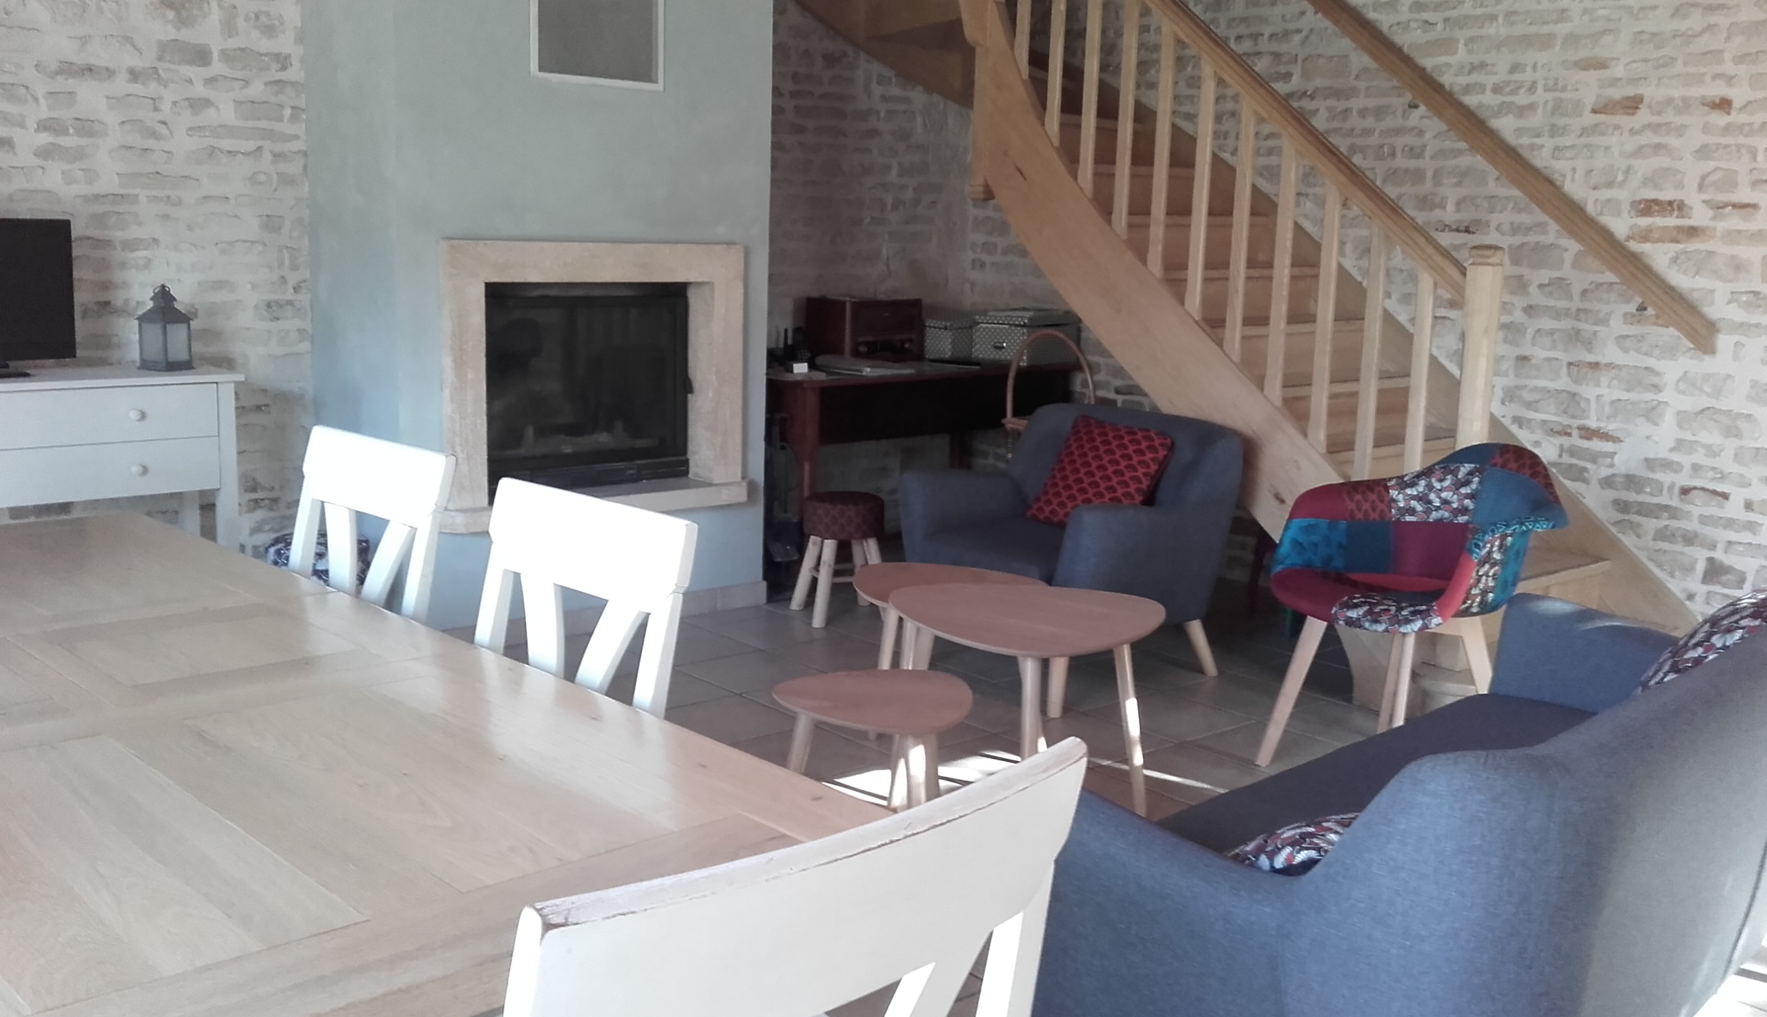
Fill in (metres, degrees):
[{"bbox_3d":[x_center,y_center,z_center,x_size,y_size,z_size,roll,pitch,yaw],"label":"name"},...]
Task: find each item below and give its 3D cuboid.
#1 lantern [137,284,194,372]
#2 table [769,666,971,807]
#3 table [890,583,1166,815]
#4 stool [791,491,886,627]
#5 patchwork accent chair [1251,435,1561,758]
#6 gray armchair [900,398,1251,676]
[{"bbox_3d":[-1.972,-0.501,4.040,0.115,0.235,0.115,5,10,19],"label":"lantern"},{"bbox_3d":[-0.021,0.550,2.893,0.400,0.385,0.400,7,11,29],"label":"table"},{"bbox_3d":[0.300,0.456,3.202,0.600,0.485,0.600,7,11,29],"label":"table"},{"bbox_3d":[-0.137,0.167,5.054,0.300,0.410,0.300,2,10,0],"label":"stool"},{"bbox_3d":[1.247,0.256,3.563,0.600,0.810,0.610,-7,13,-41],"label":"patchwork accent chair"},{"bbox_3d":[0.566,0.116,4.426,0.760,0.770,0.760,-7,13,-42],"label":"gray armchair"}]

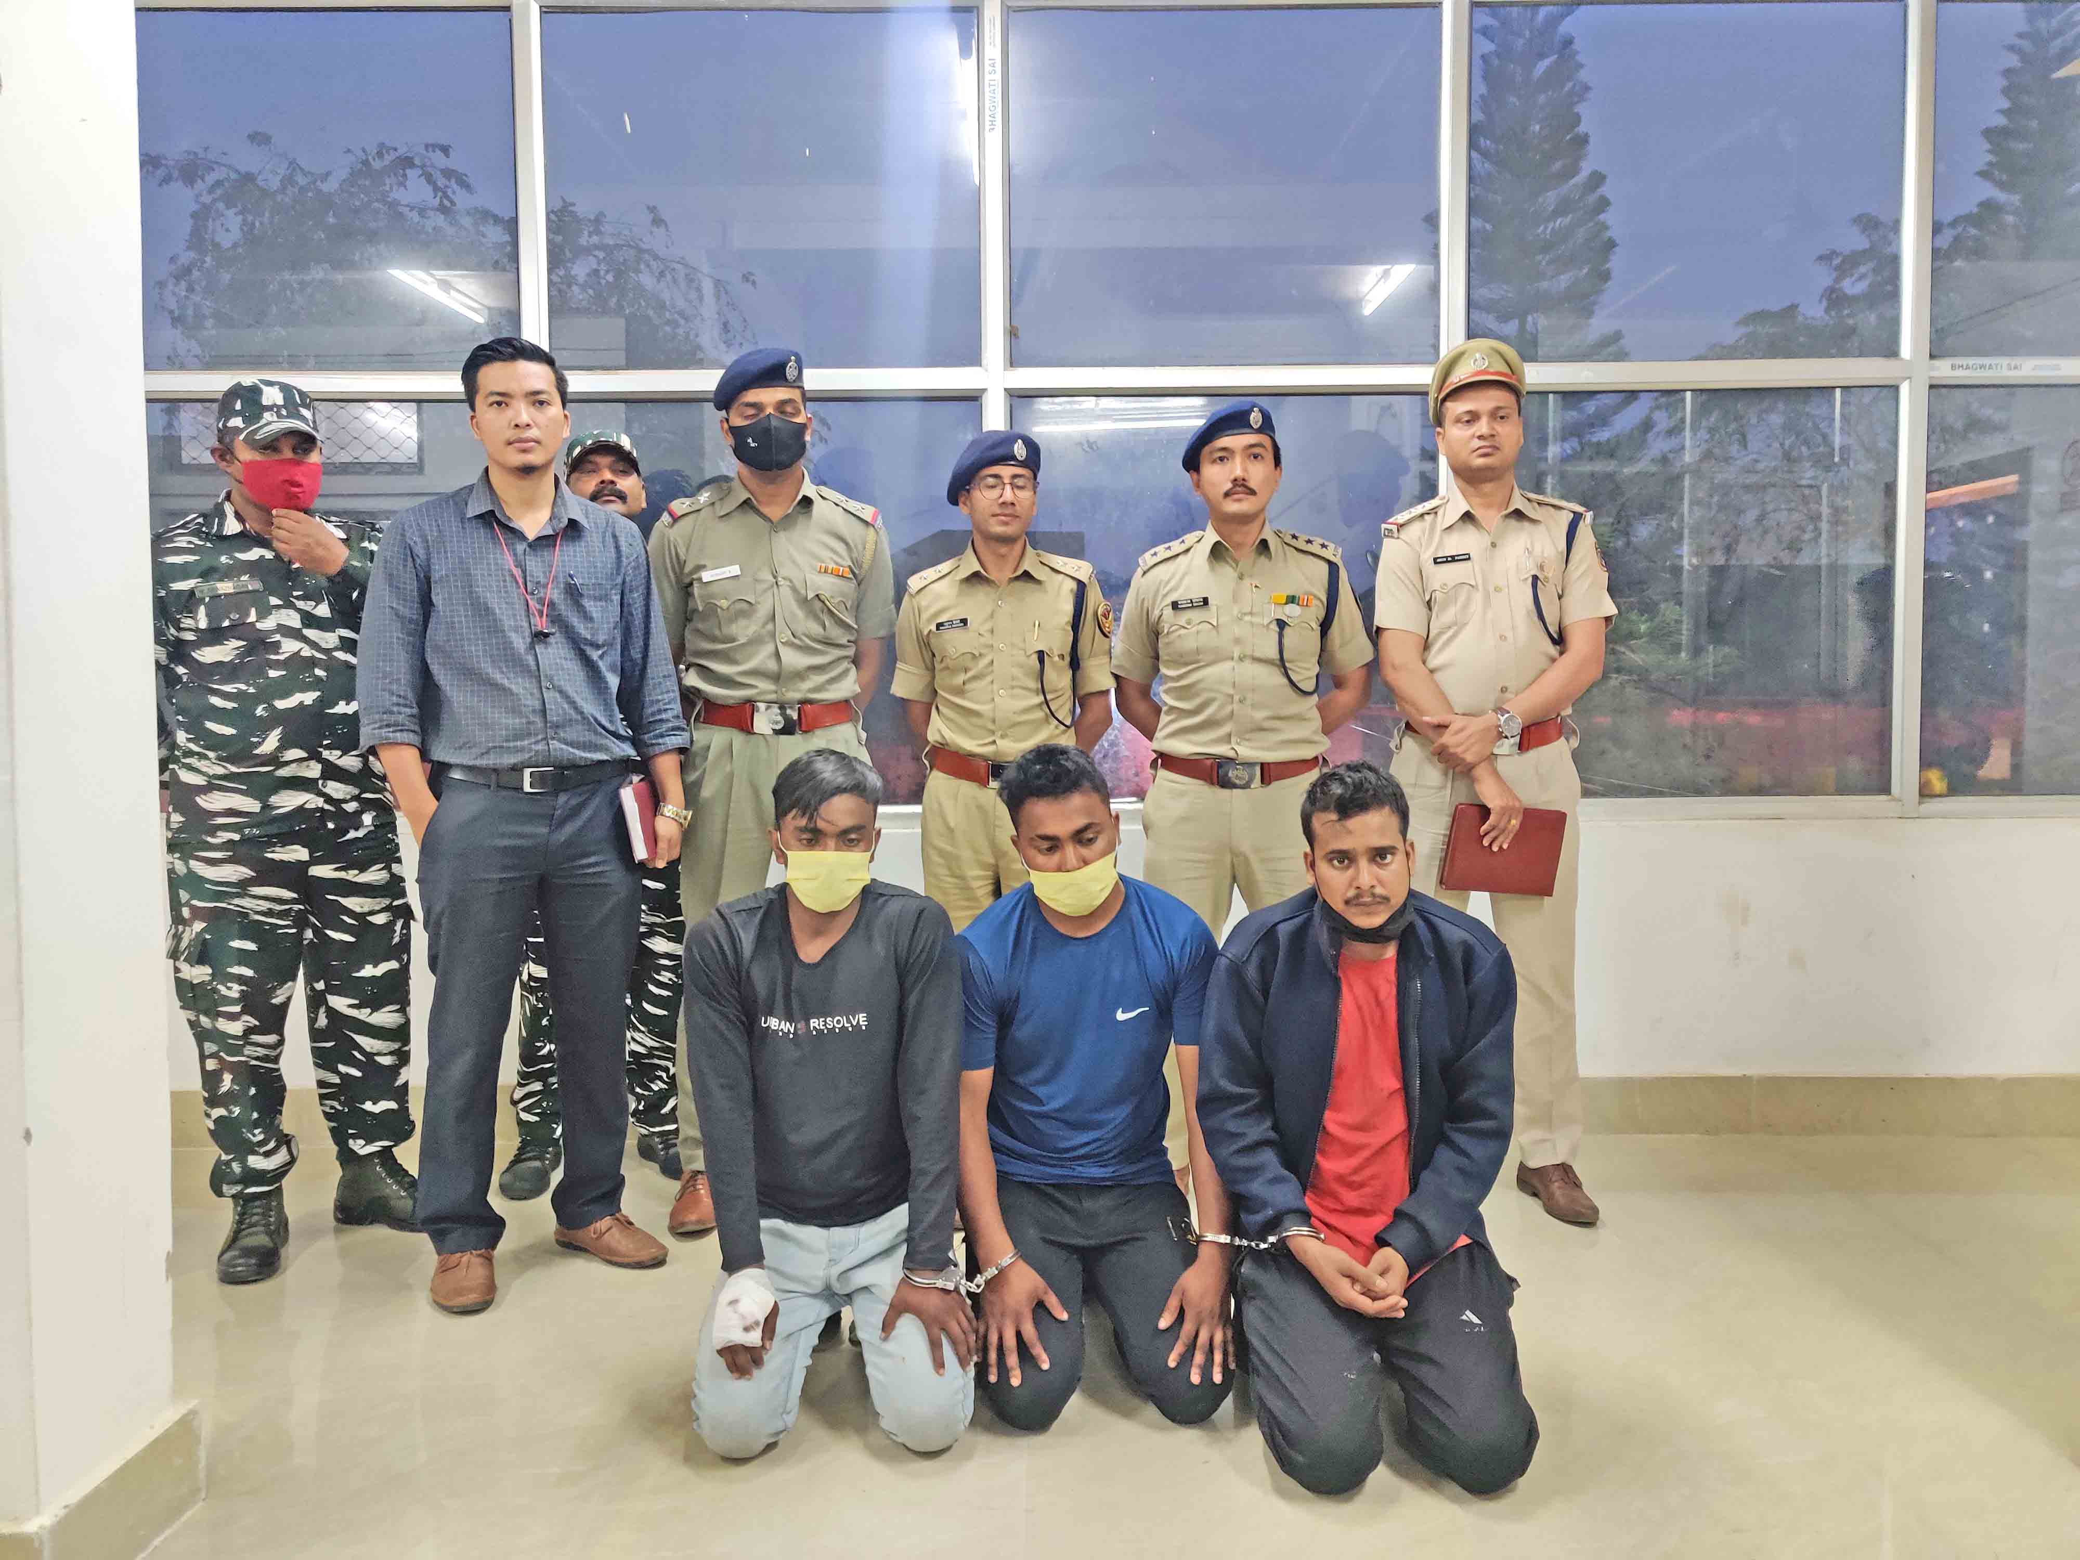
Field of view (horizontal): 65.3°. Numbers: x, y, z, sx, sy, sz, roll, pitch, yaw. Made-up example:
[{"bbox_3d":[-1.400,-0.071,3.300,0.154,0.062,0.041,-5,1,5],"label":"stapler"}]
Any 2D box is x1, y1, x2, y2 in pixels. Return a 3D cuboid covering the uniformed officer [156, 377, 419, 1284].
[{"bbox_3d":[-1.491,0.066,3.199,0.560,1.710,0.430,-2,3,-30],"label":"uniformed officer"}]

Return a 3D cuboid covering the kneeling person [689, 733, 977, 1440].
[{"bbox_3d":[-0.326,0.449,2.623,0.450,0.985,0.660,-1,3,-6],"label":"kneeling person"}]

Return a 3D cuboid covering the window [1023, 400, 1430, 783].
[{"bbox_3d":[0.443,-0.439,3.906,1.033,0.966,0.060,0,3,0],"label":"window"}]

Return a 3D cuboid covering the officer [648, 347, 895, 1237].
[{"bbox_3d":[-0.583,0.007,3.446,0.510,1.822,0.360,-1,3,-7],"label":"officer"}]

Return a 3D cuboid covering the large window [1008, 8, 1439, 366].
[{"bbox_3d":[0.439,-1.411,3.859,1.029,0.840,0.060,0,3,0],"label":"large window"}]

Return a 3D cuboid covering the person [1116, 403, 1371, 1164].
[{"bbox_3d":[0.439,0.035,3.488,0.550,1.720,0.360,0,3,6],"label":"person"}]

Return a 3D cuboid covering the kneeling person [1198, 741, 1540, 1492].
[{"bbox_3d":[0.498,0.466,2.546,0.500,0.987,0.660,0,3,6],"label":"kneeling person"}]

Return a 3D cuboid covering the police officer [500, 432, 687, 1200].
[{"bbox_3d":[-1.025,0.061,3.709,0.500,1.691,0.350,-1,3,-7],"label":"police officer"}]

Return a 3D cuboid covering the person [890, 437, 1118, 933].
[{"bbox_3d":[-0.086,0.091,3.460,0.460,1.644,0.350,0,3,0],"label":"person"}]

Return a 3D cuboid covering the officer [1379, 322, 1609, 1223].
[{"bbox_3d":[0.966,-0.007,3.440,0.510,1.825,0.370,0,3,7],"label":"officer"}]

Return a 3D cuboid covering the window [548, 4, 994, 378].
[{"bbox_3d":[-0.659,-1.397,3.838,1.031,0.834,0.060,0,3,0],"label":"window"}]

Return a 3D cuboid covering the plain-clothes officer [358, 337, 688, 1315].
[{"bbox_3d":[-0.972,0.047,3.061,0.600,1.755,0.400,-2,3,-23],"label":"plain-clothes officer"}]

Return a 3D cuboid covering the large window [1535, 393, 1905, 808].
[{"bbox_3d":[1.547,-0.447,3.912,1.050,0.981,0.060,0,3,0],"label":"large window"}]

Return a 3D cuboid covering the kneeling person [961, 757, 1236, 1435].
[{"bbox_3d":[0.088,0.440,2.695,0.450,0.990,0.660,-1,3,-3],"label":"kneeling person"}]

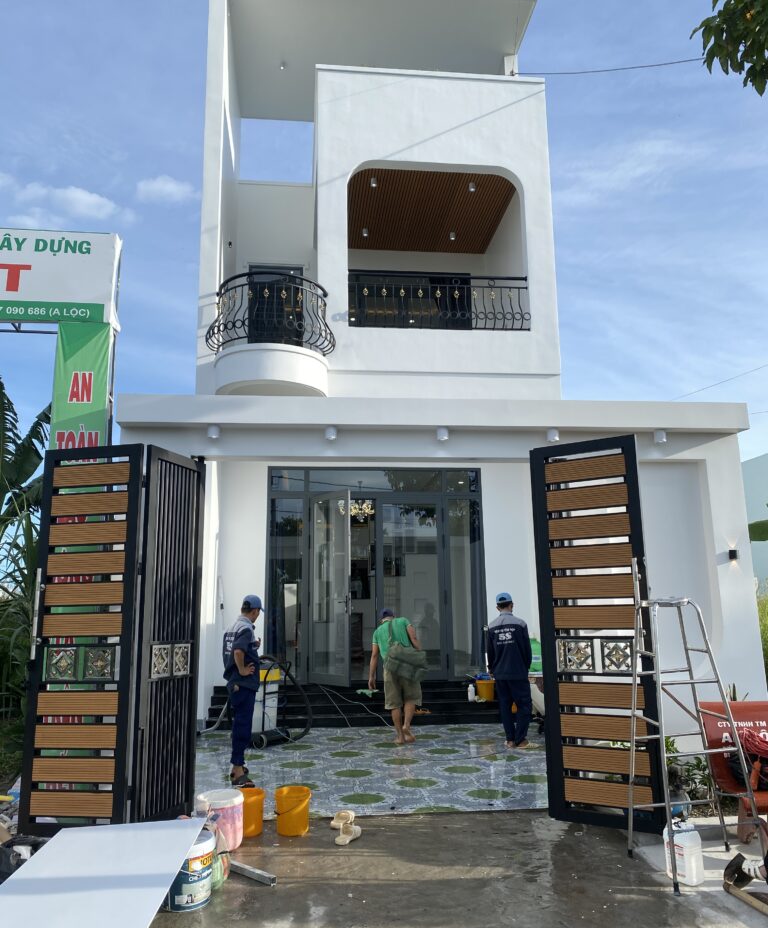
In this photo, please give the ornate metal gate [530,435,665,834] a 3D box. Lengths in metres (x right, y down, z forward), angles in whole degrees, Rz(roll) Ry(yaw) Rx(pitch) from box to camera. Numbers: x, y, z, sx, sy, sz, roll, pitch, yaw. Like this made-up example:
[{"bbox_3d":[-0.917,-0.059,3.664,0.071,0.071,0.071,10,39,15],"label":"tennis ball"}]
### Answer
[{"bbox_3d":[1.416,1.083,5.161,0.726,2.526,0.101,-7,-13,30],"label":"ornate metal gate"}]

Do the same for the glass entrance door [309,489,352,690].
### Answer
[{"bbox_3d":[-0.755,1.706,10.571,0.051,2.586,0.937,8,-14,-40],"label":"glass entrance door"}]

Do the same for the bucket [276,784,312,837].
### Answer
[{"bbox_3d":[-0.616,2.361,5.229,0.249,0.273,0.249,0,-11,-6],"label":"bucket"}]

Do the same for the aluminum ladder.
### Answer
[{"bbox_3d":[1.781,1.546,4.475,0.604,1.527,0.656,0,-11,-2],"label":"aluminum ladder"}]

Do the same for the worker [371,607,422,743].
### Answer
[{"bbox_3d":[0.134,2.453,9.002,0.626,1.495,0.586,1,-12,-8],"label":"worker"}]

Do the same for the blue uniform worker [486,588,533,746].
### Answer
[{"bbox_3d":[1.410,2.285,8.645,0.525,1.656,0.384,-5,-13,19],"label":"blue uniform worker"}]

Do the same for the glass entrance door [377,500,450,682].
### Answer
[{"bbox_3d":[0.413,1.849,11.604,1.074,2.721,0.071,0,-12,-7],"label":"glass entrance door"}]

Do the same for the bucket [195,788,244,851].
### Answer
[{"bbox_3d":[-1.073,2.340,5.055,0.306,0.317,0.306,0,-12,-7],"label":"bucket"}]

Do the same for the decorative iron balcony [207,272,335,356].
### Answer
[{"bbox_3d":[-1.536,-2.097,10.541,1.787,0.927,0.828,0,-12,-7],"label":"decorative iron balcony"}]

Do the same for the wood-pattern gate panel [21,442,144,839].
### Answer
[{"bbox_3d":[-2.099,1.176,5.381,0.798,2.646,0.071,-3,-12,10],"label":"wood-pattern gate panel"}]

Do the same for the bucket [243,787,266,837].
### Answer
[{"bbox_3d":[-0.929,2.364,5.219,0.249,0.273,0.249,0,-11,-6],"label":"bucket"}]

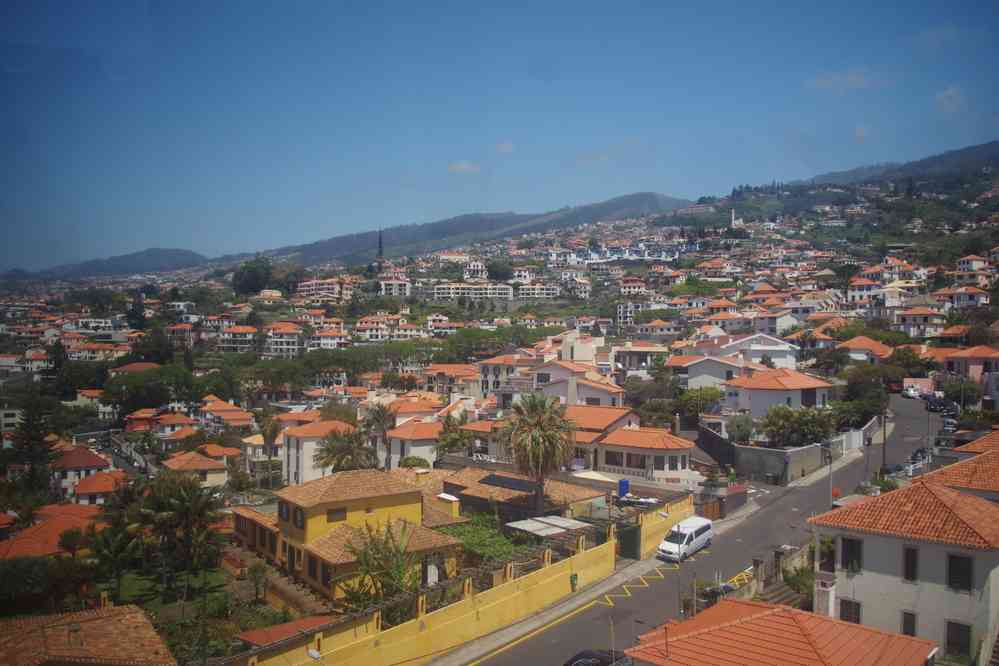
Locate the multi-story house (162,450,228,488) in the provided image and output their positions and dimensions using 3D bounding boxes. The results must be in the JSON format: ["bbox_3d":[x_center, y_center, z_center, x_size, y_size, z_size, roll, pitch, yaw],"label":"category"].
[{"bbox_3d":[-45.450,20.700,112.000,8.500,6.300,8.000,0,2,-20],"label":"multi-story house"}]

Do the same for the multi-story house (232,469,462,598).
[{"bbox_3d":[-12.290,14.275,60.322,10.800,6.500,16.200,-3,5,-38],"label":"multi-story house"}]

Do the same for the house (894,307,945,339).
[{"bbox_3d":[113.241,-2.831,202.000,12.500,8.500,10.500,1,0,12],"label":"house"}]

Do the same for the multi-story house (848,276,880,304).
[{"bbox_3d":[114.002,-13.274,234.000,9.300,8.600,9.500,1,0,14],"label":"multi-story house"}]

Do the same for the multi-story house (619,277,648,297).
[{"bbox_3d":[82.581,-28.550,460.000,15.000,12.000,12.000,1,0,25],"label":"multi-story house"}]

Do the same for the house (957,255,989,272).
[{"bbox_3d":[195.720,-28.550,310.000,9.000,8.000,9.000,-1,3,-41],"label":"house"}]

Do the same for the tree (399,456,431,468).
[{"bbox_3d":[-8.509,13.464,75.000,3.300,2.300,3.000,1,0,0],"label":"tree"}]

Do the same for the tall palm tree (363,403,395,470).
[{"bbox_3d":[-12.183,11.226,76.704,3.500,8.298,3.500,-1,4,-9],"label":"tall palm tree"}]

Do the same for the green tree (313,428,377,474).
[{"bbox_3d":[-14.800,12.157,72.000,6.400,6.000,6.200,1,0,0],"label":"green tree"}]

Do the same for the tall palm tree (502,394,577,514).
[{"bbox_3d":[3.259,10.354,62.597,6.000,11.024,6.000,0,4,3],"label":"tall palm tree"}]

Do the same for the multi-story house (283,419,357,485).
[{"bbox_3d":[-25.020,17.030,105.000,8.500,9.600,9.500,-1,2,-30],"label":"multi-story house"}]

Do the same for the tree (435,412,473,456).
[{"bbox_3d":[-4.962,11.170,80.809,4.100,5.244,4.100,0,4,-4],"label":"tree"}]

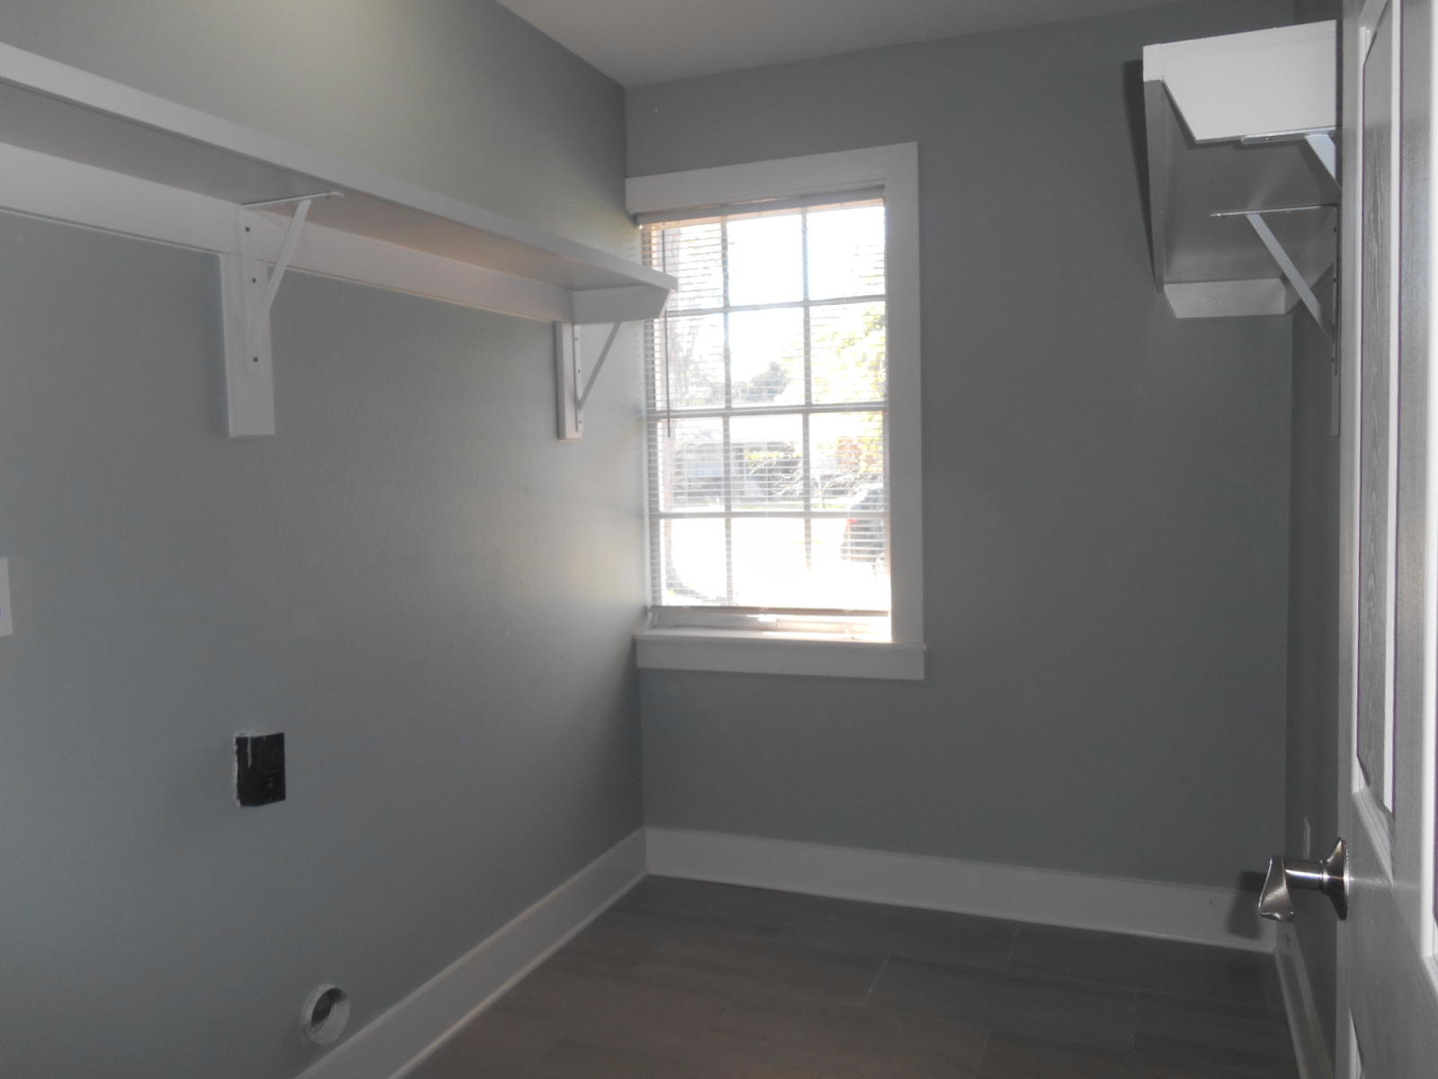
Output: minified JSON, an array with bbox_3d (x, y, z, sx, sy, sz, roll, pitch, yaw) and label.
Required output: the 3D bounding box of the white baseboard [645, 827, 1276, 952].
[{"bbox_3d":[0.591,0.983,3.072,1.780,0.151,0.018,0,5,22],"label":"white baseboard"}]

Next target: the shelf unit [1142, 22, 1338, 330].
[{"bbox_3d":[0.920,-0.536,1.875,0.311,0.103,1.740,0,5,22],"label":"shelf unit"}]

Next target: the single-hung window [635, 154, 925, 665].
[{"bbox_3d":[0.157,-0.342,3.174,0.892,1.483,0.123,0,5,22],"label":"single-hung window"}]

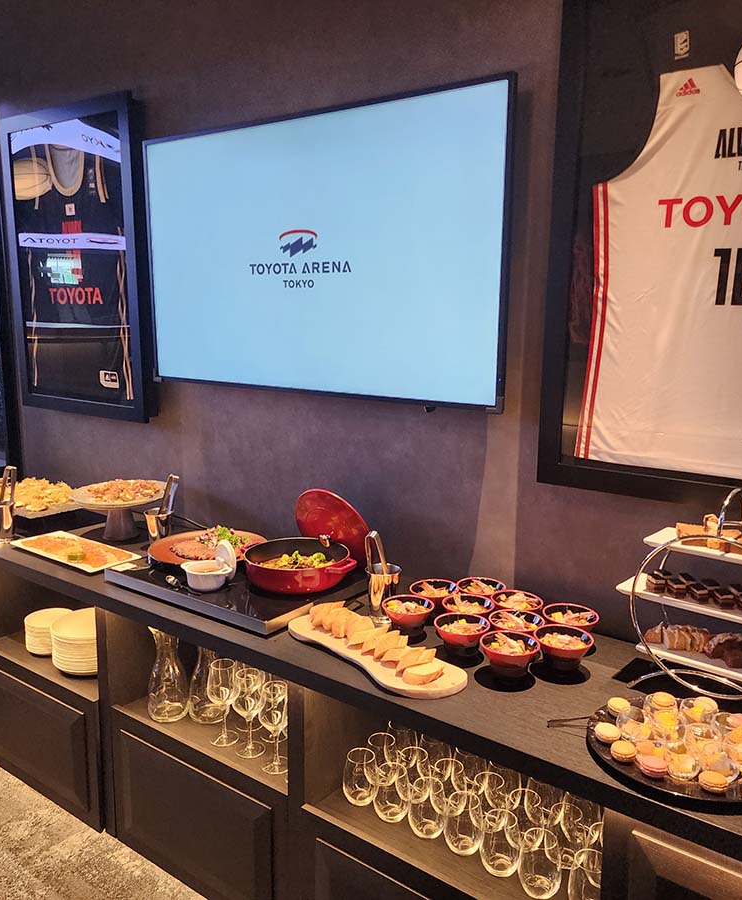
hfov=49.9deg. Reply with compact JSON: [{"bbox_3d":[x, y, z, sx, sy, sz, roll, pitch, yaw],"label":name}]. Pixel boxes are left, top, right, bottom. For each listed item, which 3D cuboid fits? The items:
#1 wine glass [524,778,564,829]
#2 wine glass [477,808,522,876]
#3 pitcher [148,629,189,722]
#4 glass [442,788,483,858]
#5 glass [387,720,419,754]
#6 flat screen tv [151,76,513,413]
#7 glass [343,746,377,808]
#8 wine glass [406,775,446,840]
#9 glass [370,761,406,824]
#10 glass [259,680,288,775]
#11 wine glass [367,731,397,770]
[{"bbox_3d":[0.366,0.736,1.685,0.077,0.106,0.077,0,11,0],"label":"wine glass"},{"bbox_3d":[0.251,0.762,1.542,0.077,0.106,0.077,0,11,0],"label":"wine glass"},{"bbox_3d":[-0.534,0.574,2.095,0.110,0.262,0.107,-2,11,-10],"label":"pitcher"},{"bbox_3d":[0.184,0.743,1.579,0.077,0.106,0.077,0,10,0],"label":"glass"},{"bbox_3d":[0.074,0.689,1.872,0.077,0.106,0.077,0,10,0],"label":"glass"},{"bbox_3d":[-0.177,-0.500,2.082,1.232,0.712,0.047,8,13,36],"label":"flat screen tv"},{"bbox_3d":[-0.021,0.722,1.754,0.077,0.106,0.077,0,11,0],"label":"glass"},{"bbox_3d":[0.117,0.742,1.648,0.077,0.106,0.077,0,11,0],"label":"wine glass"},{"bbox_3d":[0.046,0.732,1.699,0.077,0.106,0.077,0,11,0],"label":"glass"},{"bbox_3d":[-0.218,0.643,1.854,0.080,0.199,0.080,0,10,0],"label":"glass"},{"bbox_3d":[0.025,0.702,1.801,0.077,0.106,0.077,0,10,0],"label":"wine glass"}]

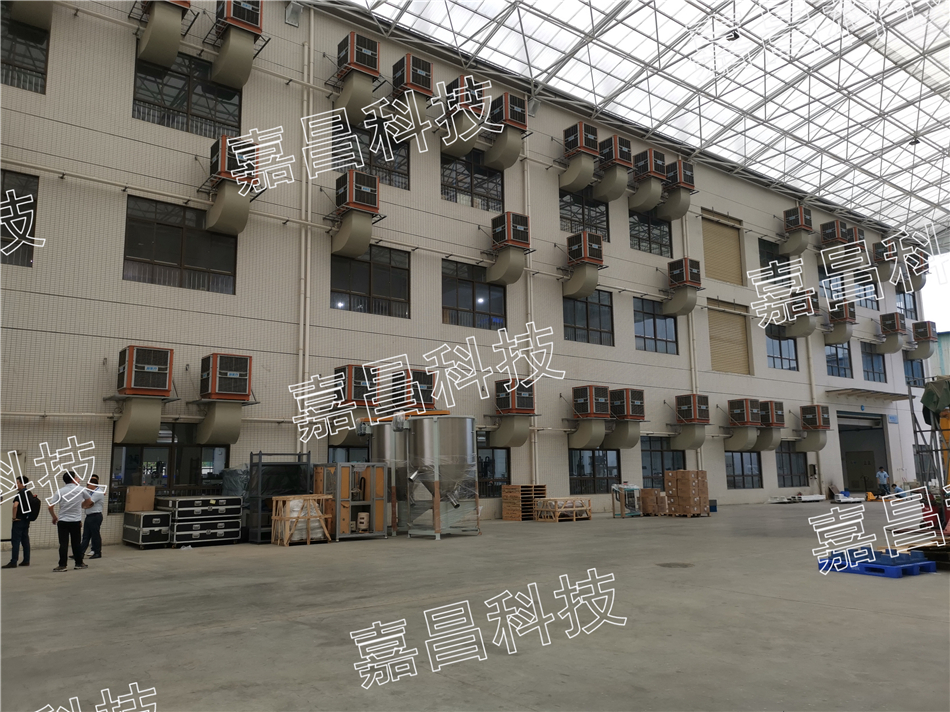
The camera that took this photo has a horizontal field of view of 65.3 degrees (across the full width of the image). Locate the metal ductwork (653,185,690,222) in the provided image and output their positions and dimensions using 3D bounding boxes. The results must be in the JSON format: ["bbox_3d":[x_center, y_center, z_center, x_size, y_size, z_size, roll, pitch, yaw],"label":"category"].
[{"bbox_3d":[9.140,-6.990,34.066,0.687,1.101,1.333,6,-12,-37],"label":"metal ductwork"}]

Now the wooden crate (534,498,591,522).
[{"bbox_3d":[2.984,5.196,25.013,1.520,0.720,1.120,5,-12,-35],"label":"wooden crate"}]

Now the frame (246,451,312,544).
[{"bbox_3d":[-4.866,3.504,18.439,1.275,2.200,0.680,6,-11,-36],"label":"frame"}]

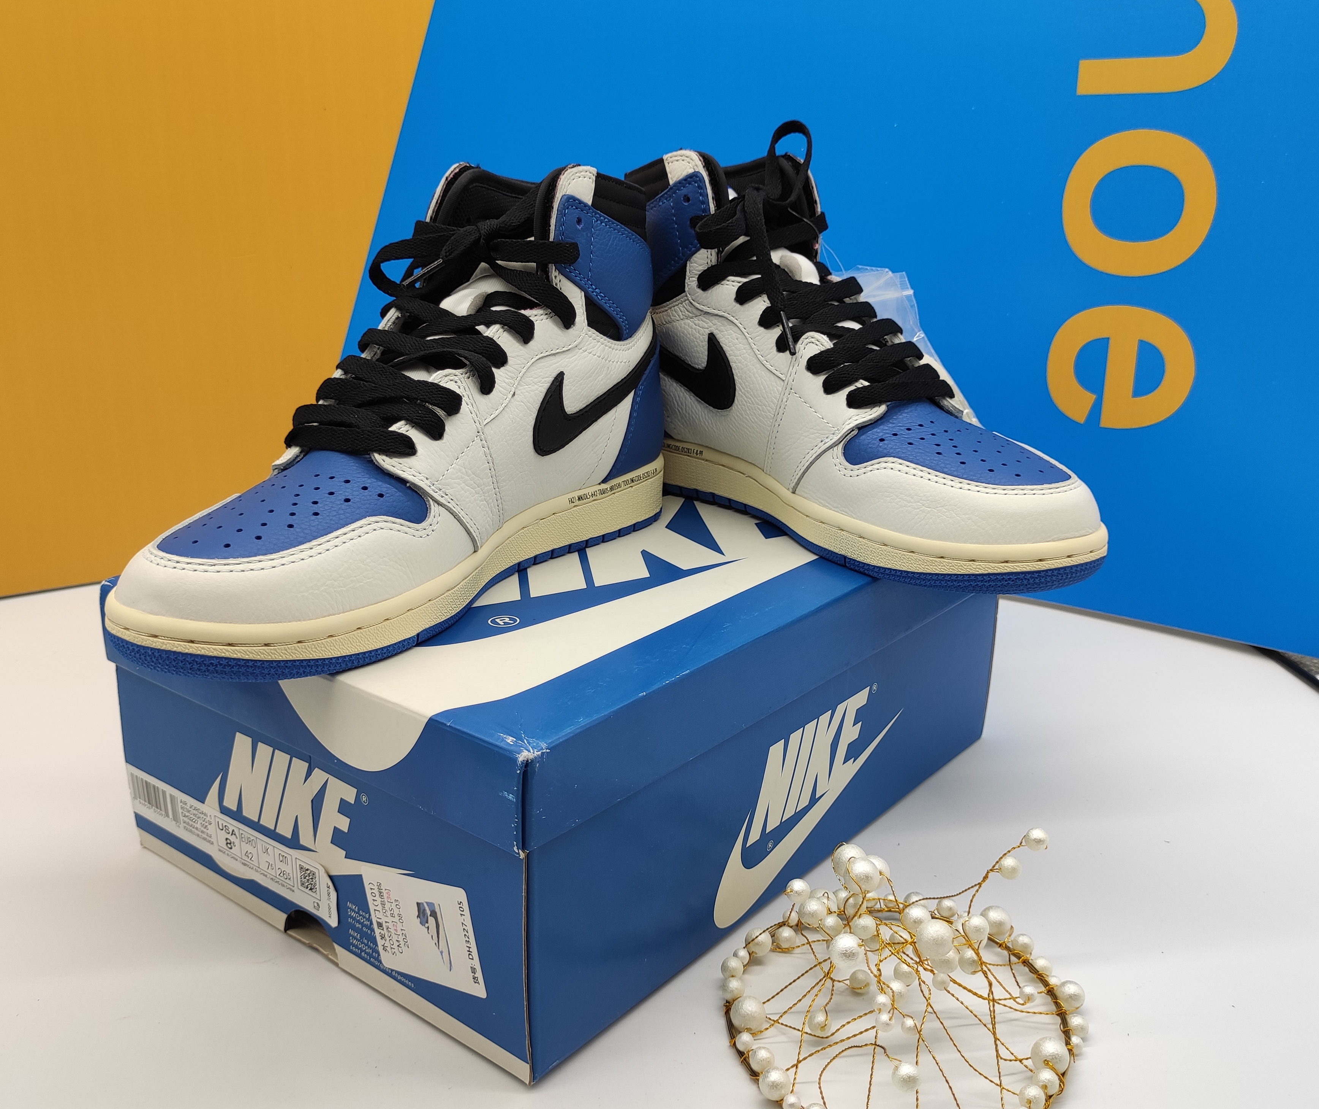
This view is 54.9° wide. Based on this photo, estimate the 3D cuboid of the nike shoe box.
[{"bbox_3d":[-0.030,0.054,0.607,0.248,0.123,0.348,14,22,37],"label":"nike shoe box"}]

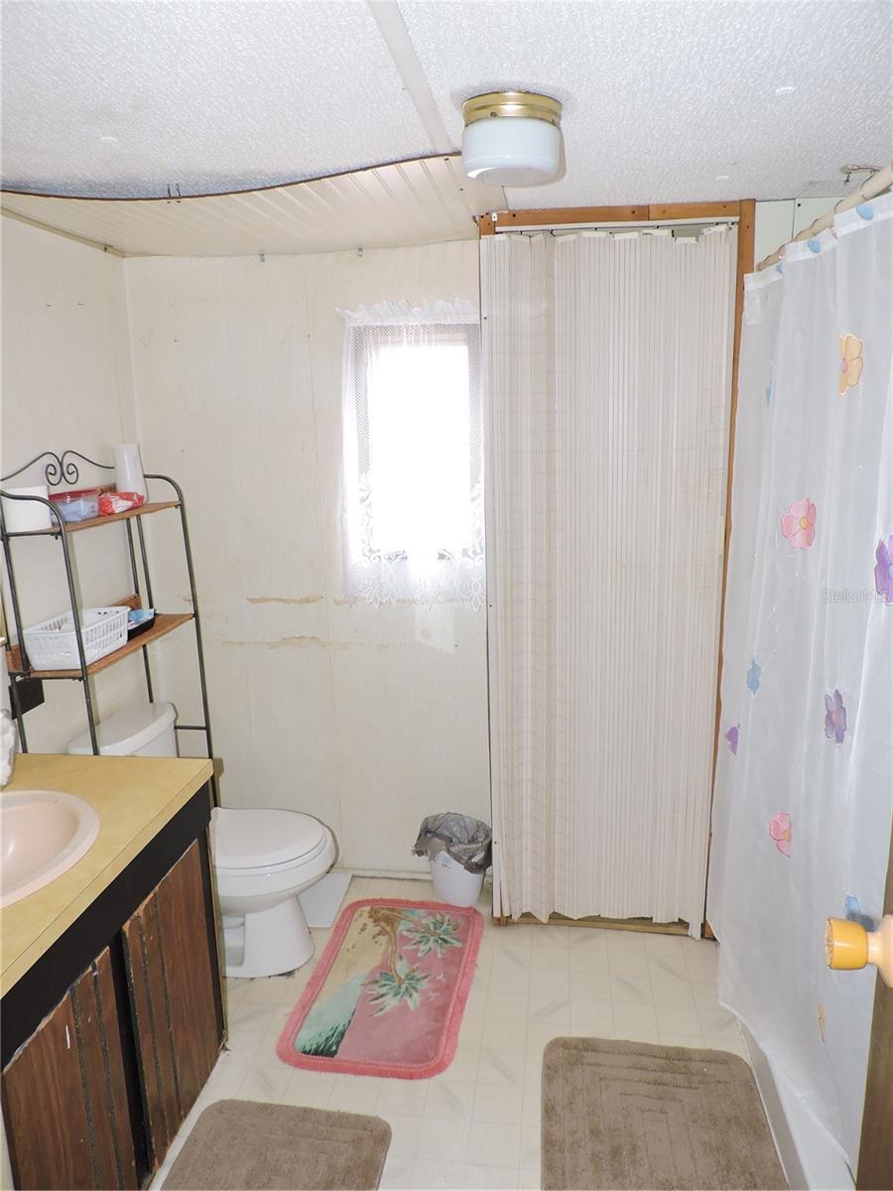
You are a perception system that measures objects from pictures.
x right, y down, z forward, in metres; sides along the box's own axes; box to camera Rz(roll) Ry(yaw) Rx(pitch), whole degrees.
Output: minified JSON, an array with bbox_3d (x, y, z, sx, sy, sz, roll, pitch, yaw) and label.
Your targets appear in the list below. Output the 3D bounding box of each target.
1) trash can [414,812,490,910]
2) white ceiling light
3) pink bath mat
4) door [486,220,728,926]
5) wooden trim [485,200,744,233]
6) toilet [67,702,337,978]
[{"bbox_3d":[0.029,0.902,2.800,0.249,0.279,0.244,-2,12,0],"label":"trash can"},{"bbox_3d":[0.118,-0.806,1.470,0.180,0.118,0.180,0,12,8],"label":"white ceiling light"},{"bbox_3d":[-0.164,1.120,2.444,0.484,0.016,0.773,0,12,8],"label":"pink bath mat"},{"bbox_3d":[0.457,0.045,2.421,0.664,2.075,0.060,0,12,9],"label":"door"},{"bbox_3d":[0.434,-1.003,2.192,0.668,0.050,0.035,0,12,9],"label":"wooden trim"},{"bbox_3d":[-0.667,0.753,2.476,0.708,0.746,0.404,0,12,8],"label":"toilet"}]

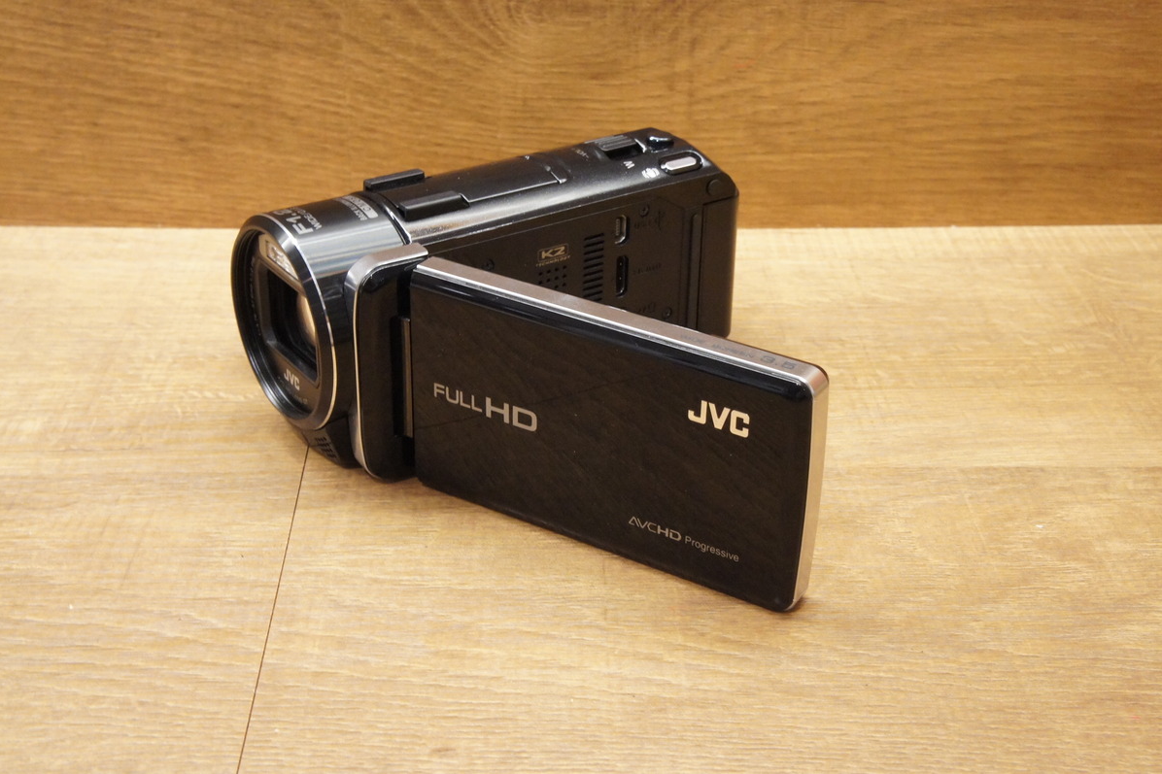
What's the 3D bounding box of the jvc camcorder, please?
[{"bbox_3d":[0.006,-0.013,0.366,0.125,0.056,0.153,-18,33,-32],"label":"jvc camcorder"}]

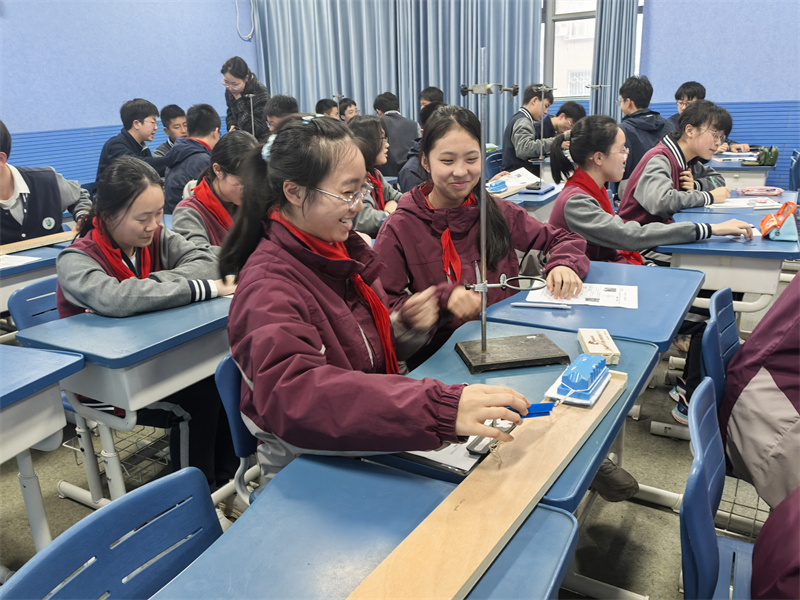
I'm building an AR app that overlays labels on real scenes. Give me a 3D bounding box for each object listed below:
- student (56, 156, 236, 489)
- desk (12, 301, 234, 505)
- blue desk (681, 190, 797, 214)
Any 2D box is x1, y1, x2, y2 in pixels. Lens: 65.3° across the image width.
[{"bbox_3d":[-0.802,0.119,1.987,0.630,1.127,0.520,11,23,36],"label":"student"},{"bbox_3d":[-0.609,0.379,1.823,0.450,0.750,0.645,9,21,31],"label":"desk"},{"bbox_3d":[1.568,-0.072,2.838,0.413,0.752,0.609,9,21,32],"label":"blue desk"}]

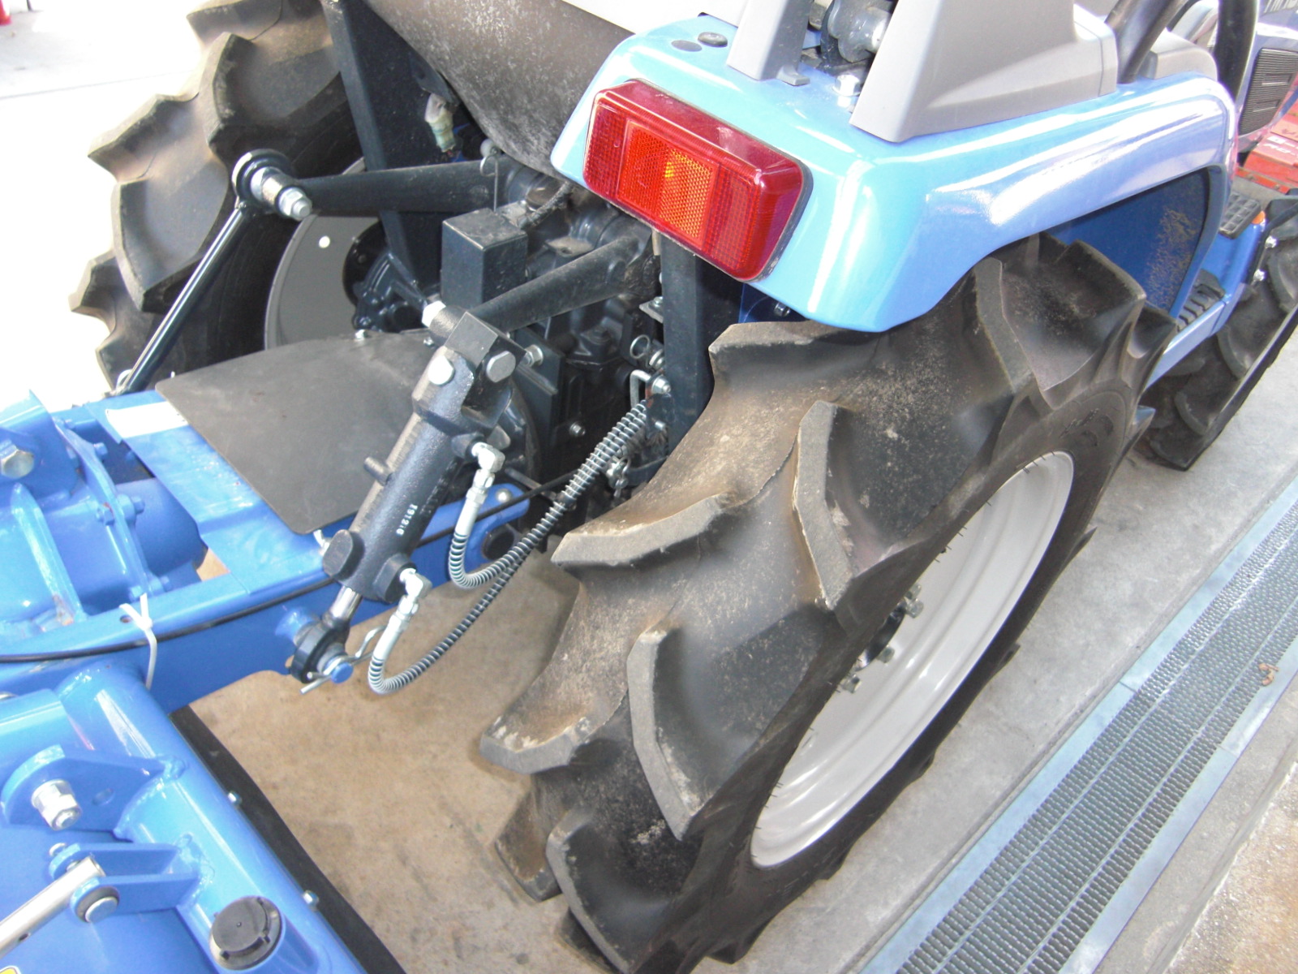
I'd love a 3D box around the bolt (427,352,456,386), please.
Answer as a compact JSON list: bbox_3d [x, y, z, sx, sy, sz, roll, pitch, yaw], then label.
[{"bbox_3d":[-0.158,-0.089,0.797,0.022,0.022,0.010,37,18,30],"label":"bolt"}]

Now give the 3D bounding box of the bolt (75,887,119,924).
[{"bbox_3d":[-0.322,0.244,0.613,0.027,0.027,0.015,-28,51,-36],"label":"bolt"}]

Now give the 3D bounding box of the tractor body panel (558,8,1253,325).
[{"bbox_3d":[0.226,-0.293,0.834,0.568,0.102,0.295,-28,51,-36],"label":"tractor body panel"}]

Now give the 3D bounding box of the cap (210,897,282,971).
[{"bbox_3d":[-0.241,0.267,0.627,0.042,0.012,0.042,2,52,-2],"label":"cap"}]

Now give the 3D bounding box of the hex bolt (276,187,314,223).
[{"bbox_3d":[-0.324,-0.258,0.960,0.028,0.028,0.028,-28,51,-36],"label":"hex bolt"}]

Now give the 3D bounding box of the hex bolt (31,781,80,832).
[{"bbox_3d":[-0.367,0.197,0.650,0.025,0.025,0.027,-28,51,-36],"label":"hex bolt"}]

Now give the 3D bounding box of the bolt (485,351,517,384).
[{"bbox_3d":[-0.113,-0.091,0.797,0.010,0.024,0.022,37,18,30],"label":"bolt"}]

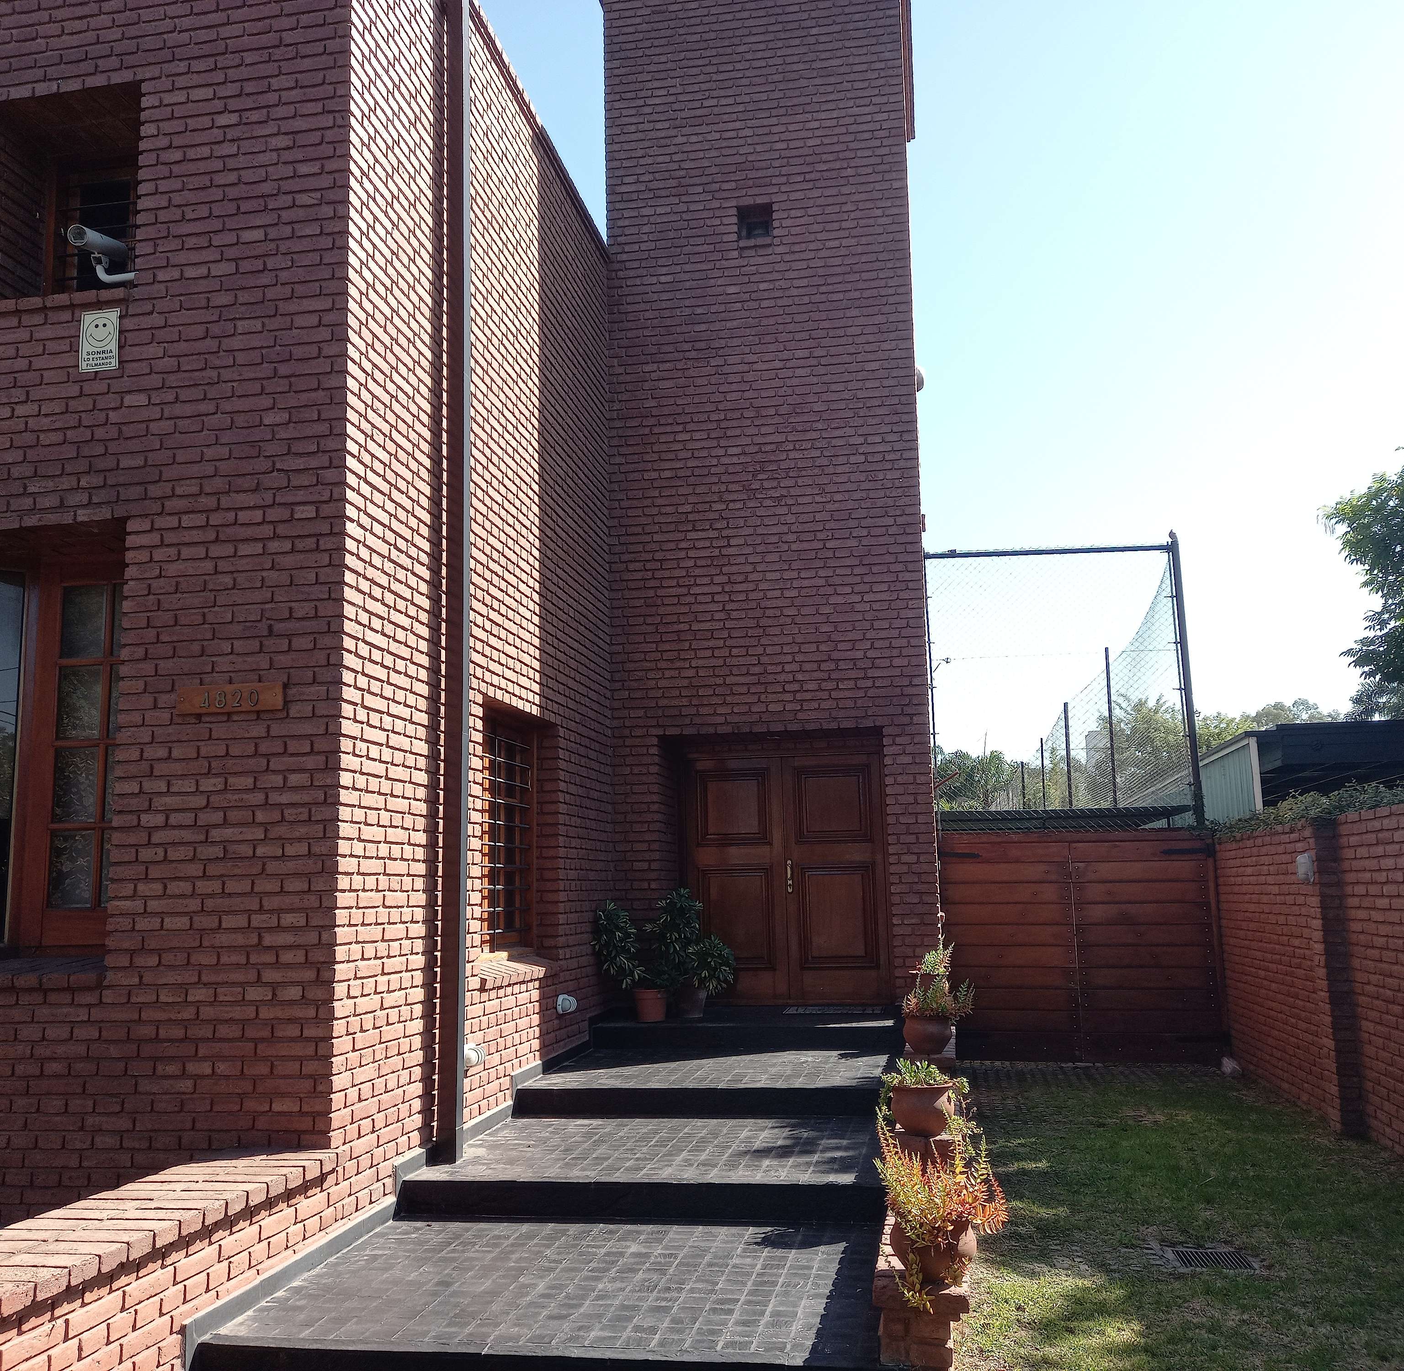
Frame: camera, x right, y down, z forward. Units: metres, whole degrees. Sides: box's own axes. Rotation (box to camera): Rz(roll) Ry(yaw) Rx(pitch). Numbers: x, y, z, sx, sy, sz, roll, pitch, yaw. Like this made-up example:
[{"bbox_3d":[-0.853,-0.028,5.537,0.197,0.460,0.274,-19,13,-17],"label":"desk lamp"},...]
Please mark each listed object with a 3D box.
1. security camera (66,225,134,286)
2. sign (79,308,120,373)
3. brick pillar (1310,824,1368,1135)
[{"bbox_3d":[-2.794,-2.018,6.277,0.270,0.280,0.330,-4,1,11],"label":"security camera"},{"bbox_3d":[-2.799,-1.606,6.131,0.190,0.295,0.010,-3,-9,9],"label":"sign"},{"bbox_3d":[4.129,1.893,8.674,0.170,2.030,0.270,-3,-9,9],"label":"brick pillar"}]

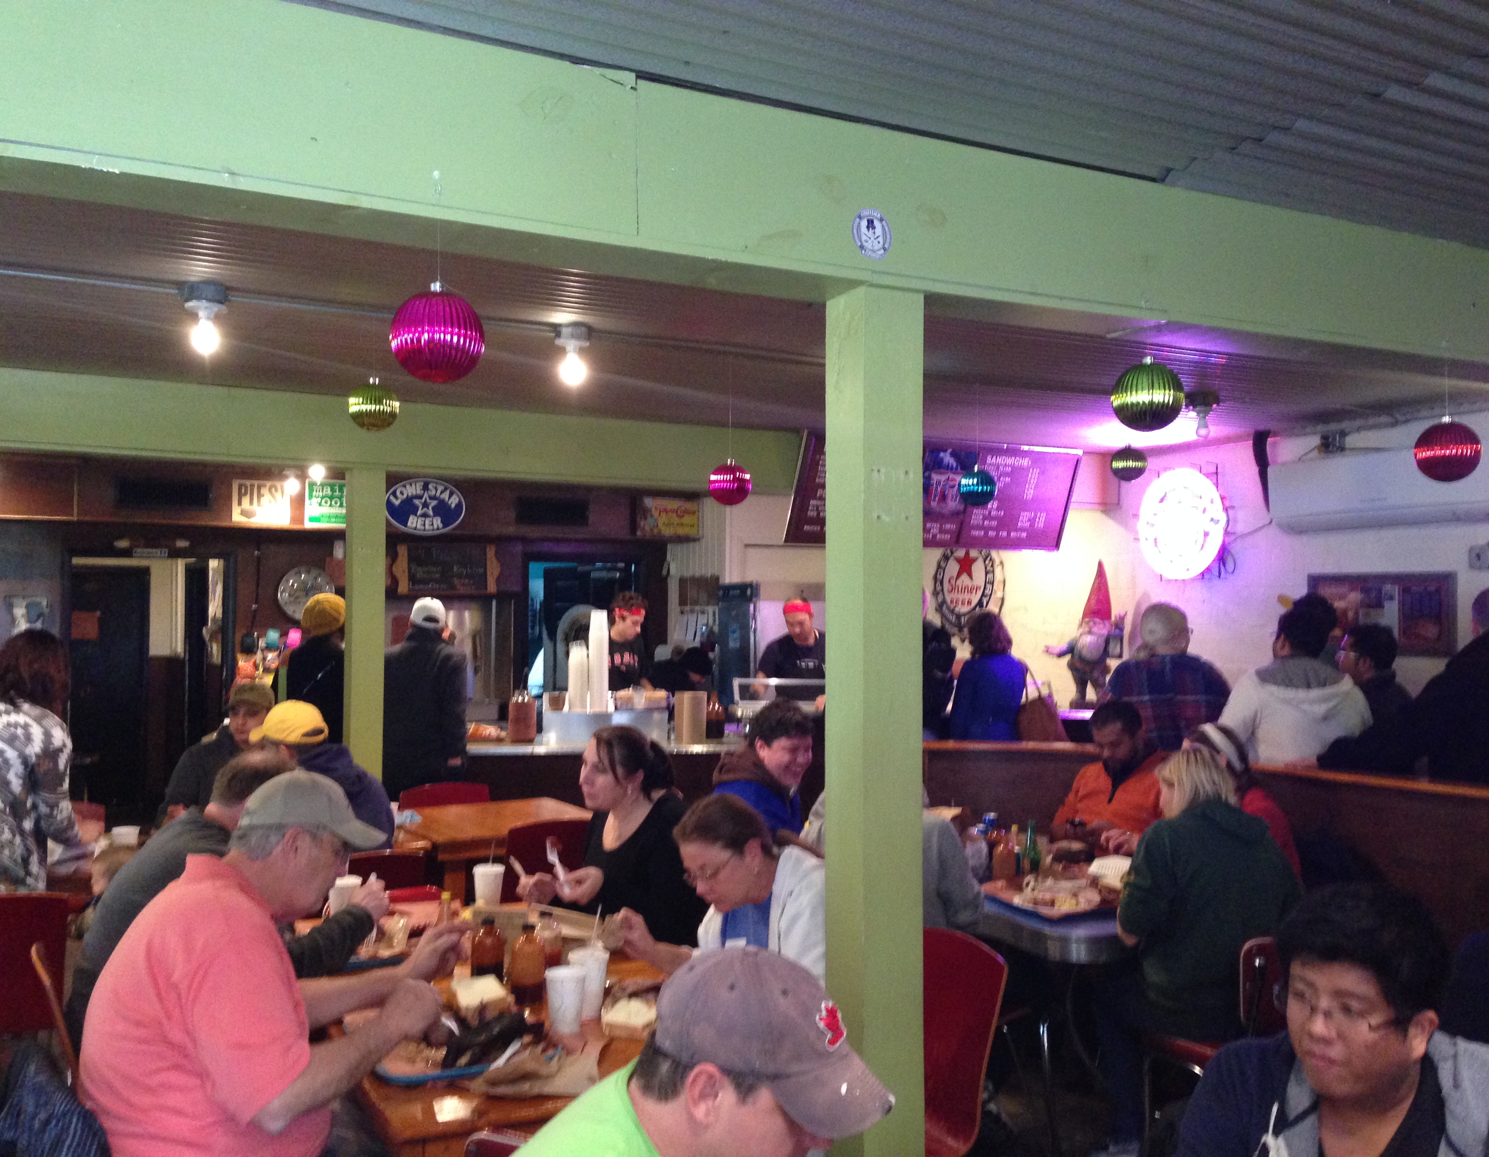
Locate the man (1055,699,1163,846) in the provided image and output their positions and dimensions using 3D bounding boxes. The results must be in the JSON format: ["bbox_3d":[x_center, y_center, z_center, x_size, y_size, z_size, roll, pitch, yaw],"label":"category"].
[{"bbox_3d":[1.338,1.105,5.216,0.550,1.340,0.750,0,-2,14],"label":"man"}]

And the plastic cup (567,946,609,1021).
[{"bbox_3d":[-0.332,0.874,3.173,0.090,0.142,0.090,0,-2,0],"label":"plastic cup"}]

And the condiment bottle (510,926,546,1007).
[{"bbox_3d":[-0.496,0.889,3.380,0.077,0.185,0.077,0,-2,0],"label":"condiment bottle"}]

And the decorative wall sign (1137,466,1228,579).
[{"bbox_3d":[2.294,-0.290,7.700,0.100,0.580,0.580,1,-2,-28],"label":"decorative wall sign"}]

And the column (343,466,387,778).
[{"bbox_3d":[-1.639,0.680,6.327,0.143,2.306,0.143,1,-2,-29],"label":"column"}]

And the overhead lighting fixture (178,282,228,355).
[{"bbox_3d":[-1.466,-0.706,3.996,0.115,0.180,0.115,1,-2,-29],"label":"overhead lighting fixture"}]

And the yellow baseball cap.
[{"bbox_3d":[-1.472,0.467,4.750,0.265,0.148,0.180,-1,-2,35],"label":"yellow baseball cap"}]

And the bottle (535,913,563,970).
[{"bbox_3d":[-0.480,0.912,3.580,0.073,0.187,0.073,1,-2,-28],"label":"bottle"}]

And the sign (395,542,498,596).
[{"bbox_3d":[-1.839,-0.059,9.050,0.680,0.300,0.030,1,-2,-29],"label":"sign"}]

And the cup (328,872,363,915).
[{"bbox_3d":[-1.124,0.918,4.150,0.092,0.155,0.092,0,-2,0],"label":"cup"}]

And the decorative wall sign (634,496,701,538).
[{"bbox_3d":[-0.493,-0.393,9.400,0.470,0.260,0.025,1,-2,-29],"label":"decorative wall sign"}]

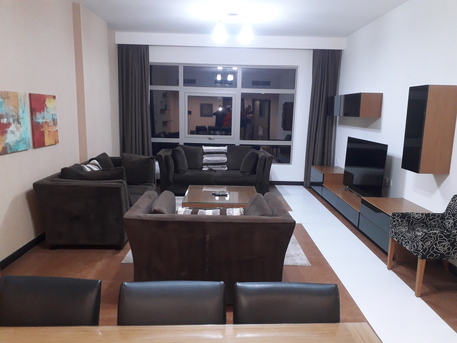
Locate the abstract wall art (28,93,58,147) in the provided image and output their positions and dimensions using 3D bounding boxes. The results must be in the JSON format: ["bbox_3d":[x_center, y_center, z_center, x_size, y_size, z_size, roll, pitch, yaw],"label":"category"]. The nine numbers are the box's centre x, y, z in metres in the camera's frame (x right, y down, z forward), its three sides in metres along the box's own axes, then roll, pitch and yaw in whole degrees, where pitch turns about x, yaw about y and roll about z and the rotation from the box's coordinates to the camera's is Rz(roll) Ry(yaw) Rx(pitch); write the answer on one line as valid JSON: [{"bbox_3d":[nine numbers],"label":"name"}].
[{"bbox_3d":[-2.176,-0.604,4.254,0.040,0.612,0.636,1,10,-1],"label":"abstract wall art"}]

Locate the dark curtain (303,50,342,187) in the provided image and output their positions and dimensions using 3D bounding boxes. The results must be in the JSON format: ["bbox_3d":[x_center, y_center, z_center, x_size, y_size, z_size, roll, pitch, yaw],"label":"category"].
[{"bbox_3d":[1.994,-1.080,7.484,0.644,2.846,0.223,1,10,-1],"label":"dark curtain"}]

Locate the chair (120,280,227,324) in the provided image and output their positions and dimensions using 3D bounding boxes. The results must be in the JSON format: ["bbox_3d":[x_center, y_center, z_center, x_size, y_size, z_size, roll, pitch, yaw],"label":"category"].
[{"bbox_3d":[-0.243,0.932,1.401,0.460,0.855,0.550,1,10,-3],"label":"chair"}]

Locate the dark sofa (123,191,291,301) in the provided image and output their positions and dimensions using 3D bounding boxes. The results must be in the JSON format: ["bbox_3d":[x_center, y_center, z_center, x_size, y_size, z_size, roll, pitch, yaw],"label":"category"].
[{"bbox_3d":[-0.155,0.652,3.282,1.320,0.771,1.034,1,10,-1],"label":"dark sofa"}]

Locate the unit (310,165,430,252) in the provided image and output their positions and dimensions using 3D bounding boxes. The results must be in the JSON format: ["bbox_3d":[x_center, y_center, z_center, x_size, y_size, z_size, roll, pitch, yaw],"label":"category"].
[{"bbox_3d":[2.093,0.425,5.842,0.588,0.445,3.625,1,10,-1],"label":"unit"}]

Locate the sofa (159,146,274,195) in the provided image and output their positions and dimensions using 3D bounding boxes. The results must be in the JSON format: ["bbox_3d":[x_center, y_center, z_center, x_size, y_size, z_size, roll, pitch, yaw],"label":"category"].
[{"bbox_3d":[-0.247,-0.043,7.073,2.147,0.843,1.018,1,10,-1],"label":"sofa"}]

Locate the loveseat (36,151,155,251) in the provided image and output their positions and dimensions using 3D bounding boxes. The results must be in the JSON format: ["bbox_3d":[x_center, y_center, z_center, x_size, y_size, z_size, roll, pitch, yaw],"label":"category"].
[{"bbox_3d":[-1.640,0.306,4.946,1.018,0.819,2.194,1,10,-1],"label":"loveseat"}]

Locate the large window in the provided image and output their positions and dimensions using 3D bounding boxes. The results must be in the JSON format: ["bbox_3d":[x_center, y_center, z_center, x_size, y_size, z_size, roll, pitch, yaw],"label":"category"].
[{"bbox_3d":[-0.187,-1.223,7.701,3.283,2.099,0.111,1,10,-1],"label":"large window"}]

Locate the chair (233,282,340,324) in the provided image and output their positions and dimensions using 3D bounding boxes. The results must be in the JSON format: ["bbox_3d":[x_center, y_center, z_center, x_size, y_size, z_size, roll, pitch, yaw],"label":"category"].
[{"bbox_3d":[0.257,0.940,1.421,0.460,0.855,0.550,1,10,-3],"label":"chair"}]

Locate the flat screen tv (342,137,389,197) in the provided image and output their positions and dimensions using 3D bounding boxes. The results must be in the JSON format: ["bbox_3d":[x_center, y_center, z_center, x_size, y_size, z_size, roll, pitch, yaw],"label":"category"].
[{"bbox_3d":[2.088,-0.025,5.529,0.072,0.898,1.495,1,10,-1],"label":"flat screen tv"}]

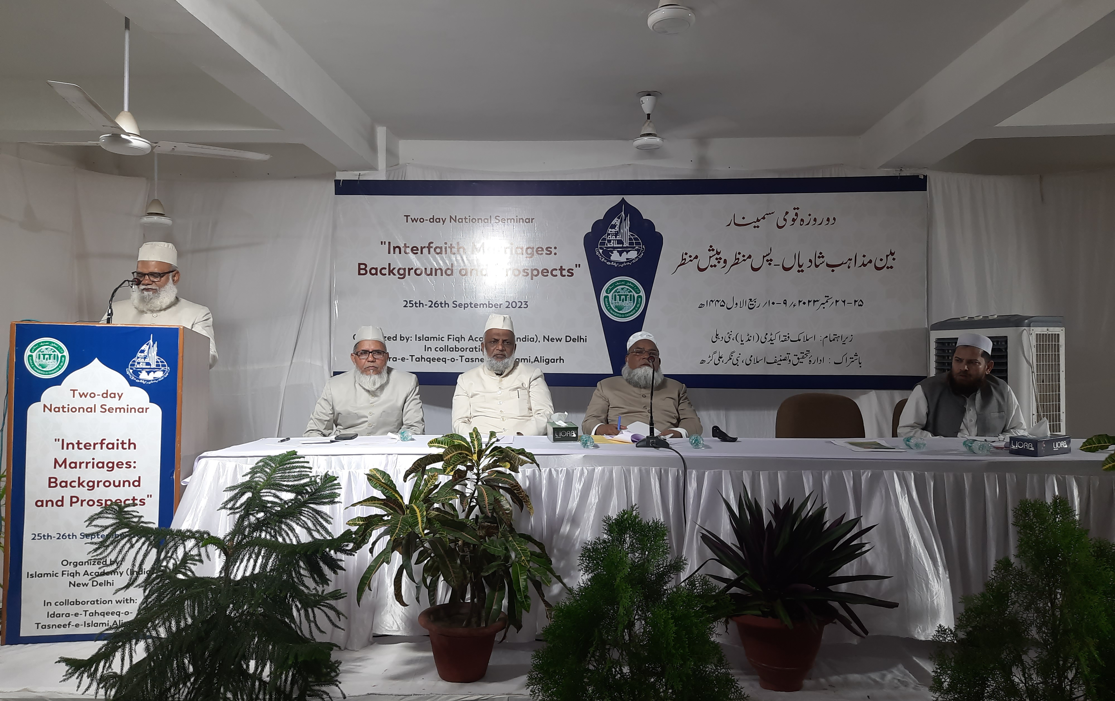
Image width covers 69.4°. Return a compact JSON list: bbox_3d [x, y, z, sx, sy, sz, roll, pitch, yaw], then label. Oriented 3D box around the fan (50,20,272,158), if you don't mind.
[{"bbox_3d":[-1.819,-1.110,3.292,1.100,0.650,1.100,0,-1,0],"label":"fan"}]

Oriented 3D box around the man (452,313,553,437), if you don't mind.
[{"bbox_3d":[-0.292,0.485,4.152,0.560,1.390,0.780,0,-1,0],"label":"man"}]

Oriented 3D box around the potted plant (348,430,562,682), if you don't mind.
[{"bbox_3d":[-0.374,0.721,2.908,0.760,0.890,0.680,0,-1,0],"label":"potted plant"}]

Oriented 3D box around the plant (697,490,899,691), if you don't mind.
[{"bbox_3d":[0.840,0.832,2.818,0.700,0.680,0.660,0,-1,0],"label":"plant"}]

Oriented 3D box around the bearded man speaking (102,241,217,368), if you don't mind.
[{"bbox_3d":[-1.837,0.330,3.737,0.560,1.660,0.420,0,0,-13],"label":"bearded man speaking"}]

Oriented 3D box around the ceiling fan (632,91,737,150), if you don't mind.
[{"bbox_3d":[0.540,-1.362,4.761,1.150,0.325,1.150,0,0,3],"label":"ceiling fan"}]

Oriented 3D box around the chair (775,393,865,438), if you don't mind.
[{"bbox_3d":[1.385,0.695,4.075,0.480,0.935,0.550,0,0,3],"label":"chair"}]

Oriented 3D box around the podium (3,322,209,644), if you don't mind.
[{"bbox_3d":[-1.875,0.530,3.401,0.645,1.255,0.410,0,0,-8],"label":"podium"}]

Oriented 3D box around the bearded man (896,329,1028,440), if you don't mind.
[{"bbox_3d":[1.950,0.536,3.896,0.620,1.250,0.740,0,0,9],"label":"bearded man"}]

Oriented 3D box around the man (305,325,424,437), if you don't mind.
[{"bbox_3d":[-1.010,0.511,4.152,0.620,1.330,0.780,0,-1,-3],"label":"man"}]

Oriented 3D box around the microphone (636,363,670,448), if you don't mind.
[{"bbox_3d":[0.417,0.238,3.558,0.150,0.375,0.150,0,0,0],"label":"microphone"}]

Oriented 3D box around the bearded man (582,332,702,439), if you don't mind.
[{"bbox_3d":[0.449,0.533,4.151,0.620,1.300,0.780,0,-1,2],"label":"bearded man"}]

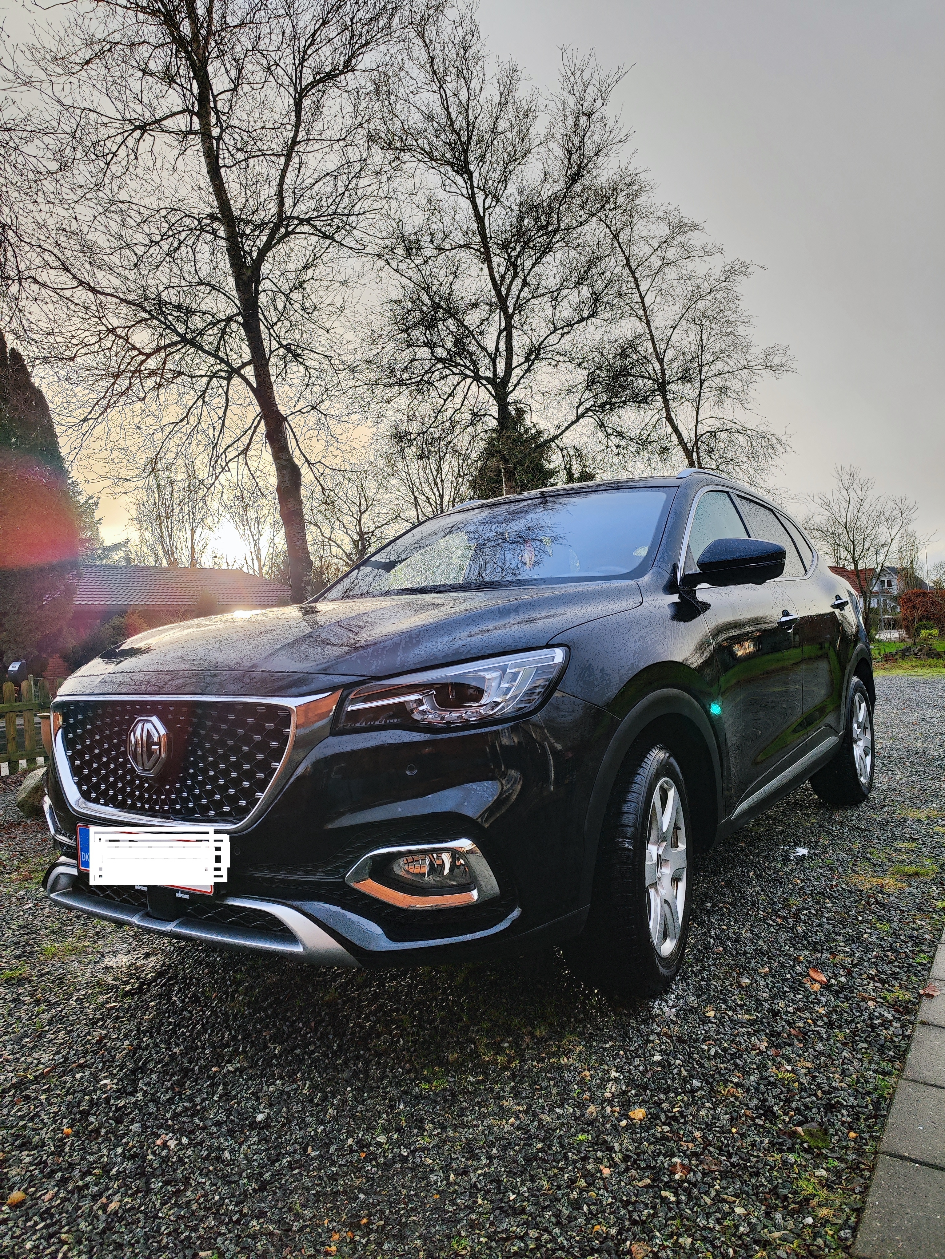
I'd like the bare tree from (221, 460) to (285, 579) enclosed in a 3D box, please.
[{"bbox_3d":[-10.932,-3.099,44.000,3.300,10.880,3.300,-4,-1,0],"label":"bare tree"}]

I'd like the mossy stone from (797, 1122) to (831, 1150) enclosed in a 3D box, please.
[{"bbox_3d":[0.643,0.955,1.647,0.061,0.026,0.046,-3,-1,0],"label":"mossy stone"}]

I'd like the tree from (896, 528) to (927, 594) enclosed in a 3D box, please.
[{"bbox_3d":[30.186,-3.482,60.000,2.200,7.020,2.200,-4,-1,0],"label":"tree"}]

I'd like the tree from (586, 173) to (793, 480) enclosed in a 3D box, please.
[{"bbox_3d":[5.359,-5.028,21.000,5.100,11.900,5.100,-4,-1,0],"label":"tree"}]

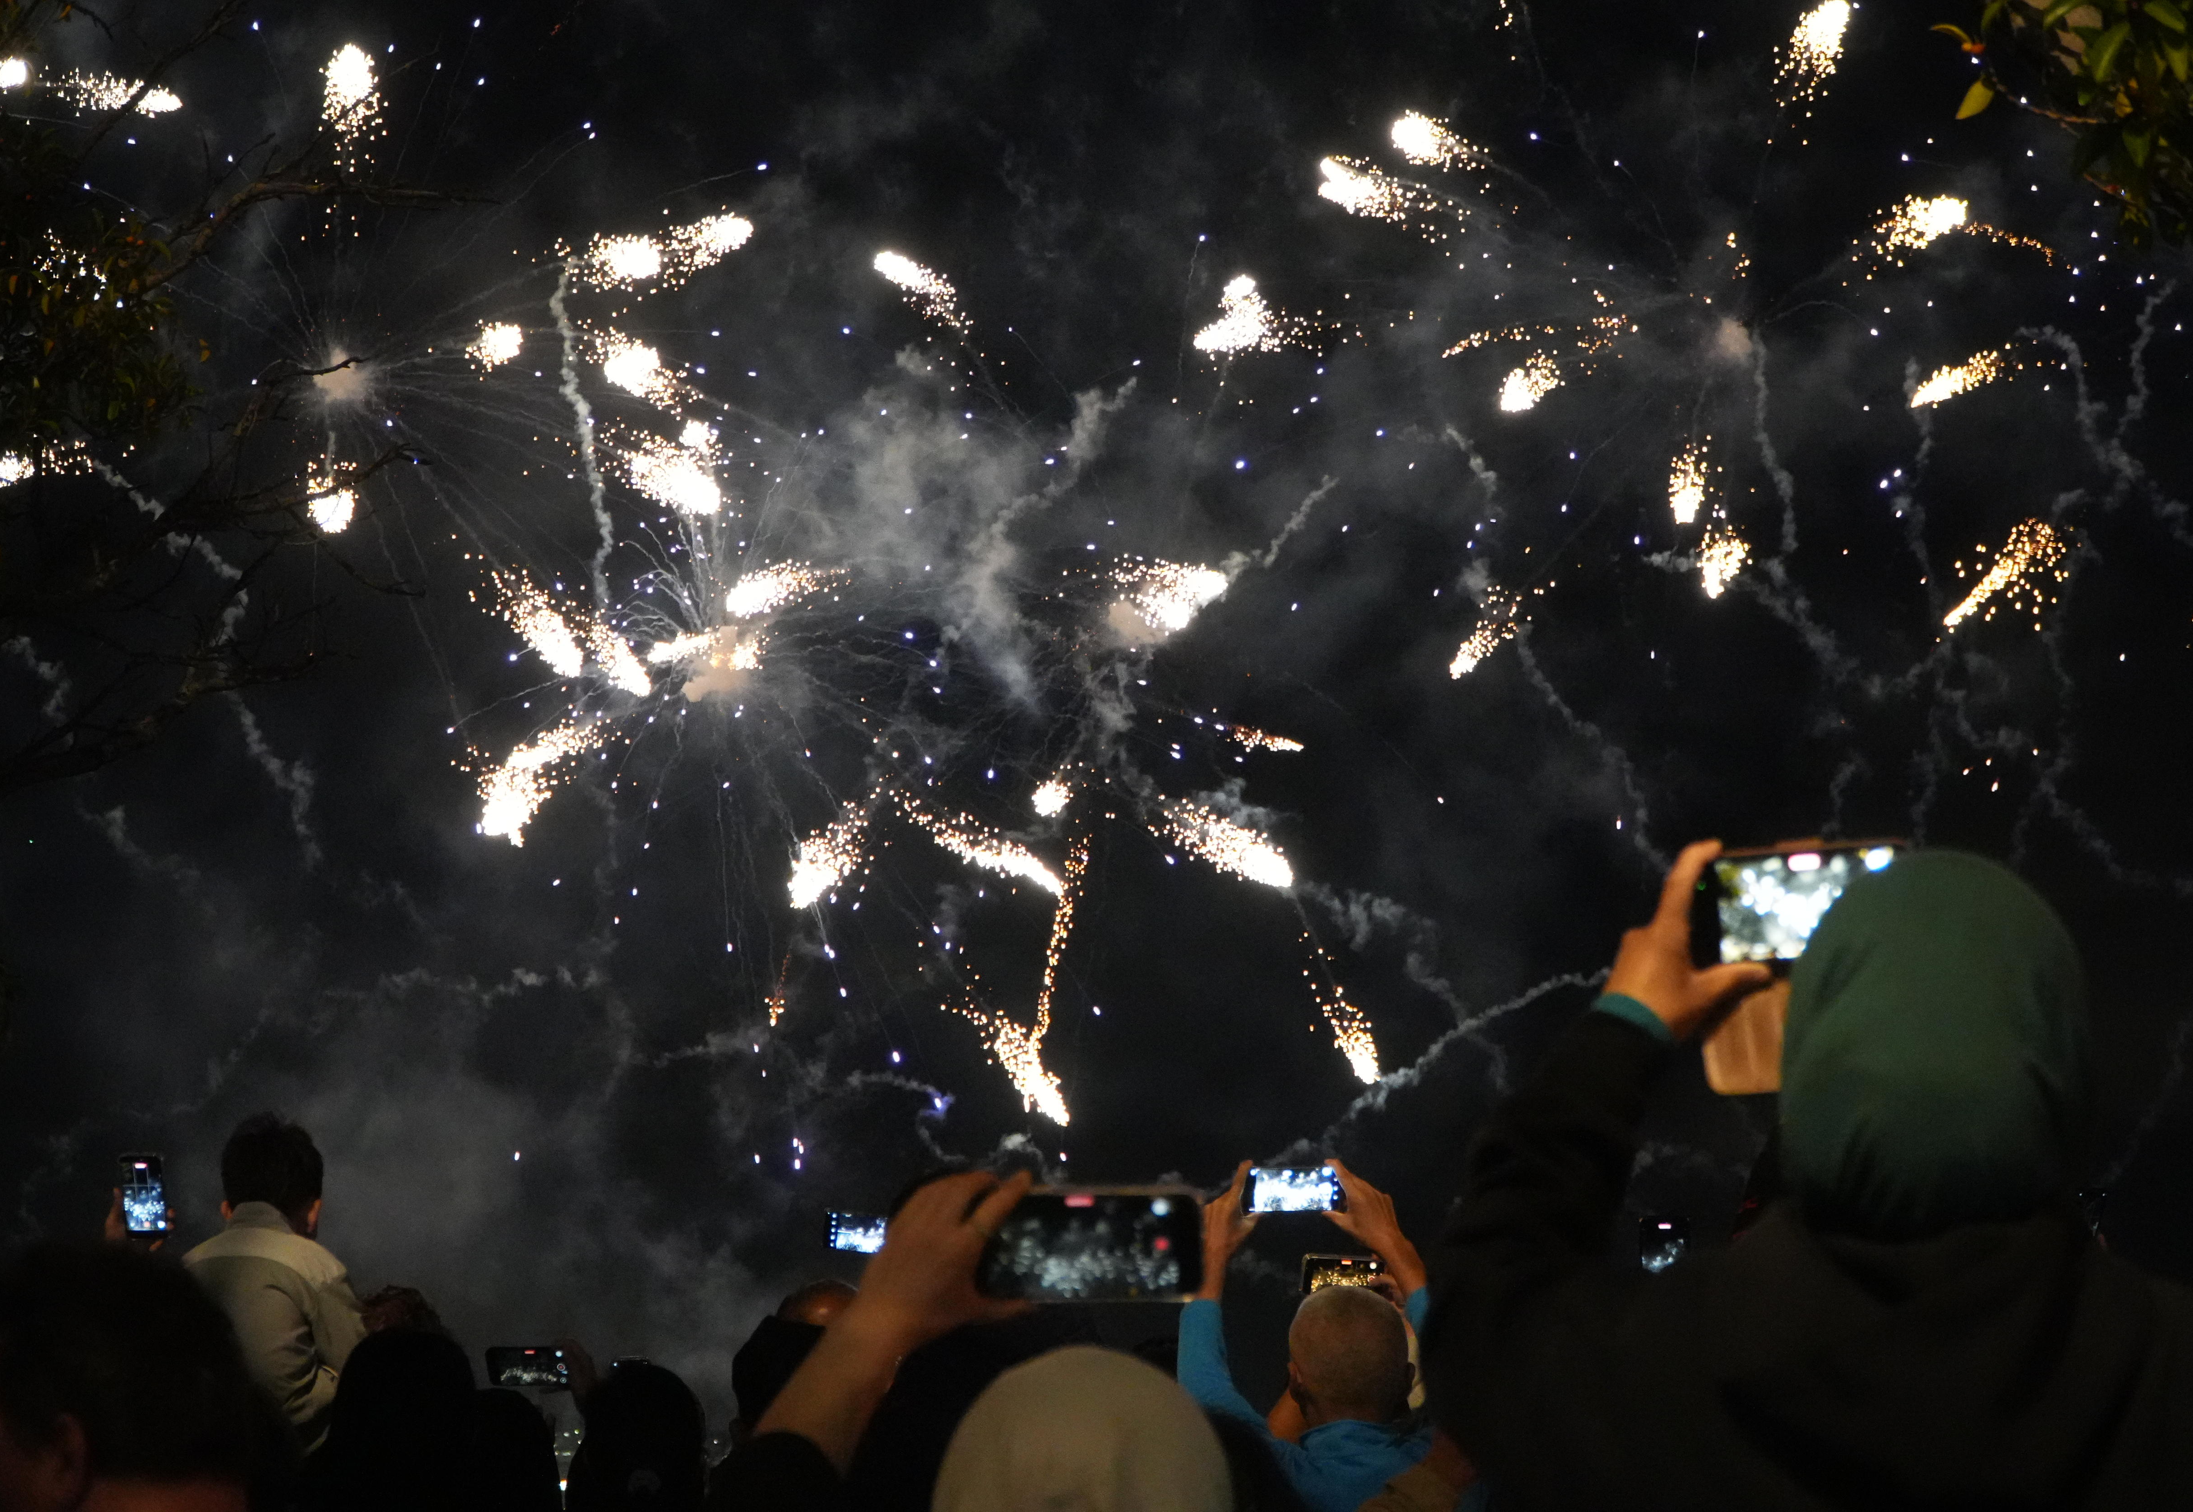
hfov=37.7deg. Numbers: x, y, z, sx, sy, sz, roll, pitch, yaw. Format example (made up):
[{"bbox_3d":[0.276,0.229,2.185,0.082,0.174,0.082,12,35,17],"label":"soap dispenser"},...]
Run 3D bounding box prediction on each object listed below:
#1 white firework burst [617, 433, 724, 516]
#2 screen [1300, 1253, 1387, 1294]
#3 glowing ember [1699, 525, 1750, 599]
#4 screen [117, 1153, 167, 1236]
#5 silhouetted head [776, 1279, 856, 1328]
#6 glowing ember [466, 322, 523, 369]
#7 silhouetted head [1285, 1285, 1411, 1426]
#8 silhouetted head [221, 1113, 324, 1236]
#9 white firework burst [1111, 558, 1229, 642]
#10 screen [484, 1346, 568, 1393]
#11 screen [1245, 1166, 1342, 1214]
[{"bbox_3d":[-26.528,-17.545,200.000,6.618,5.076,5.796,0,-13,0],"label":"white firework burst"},{"bbox_3d":[0.437,0.921,5.700,0.152,0.074,0.009,2,12,0],"label":"screen"},{"bbox_3d":[39.047,-12.028,200.000,3.199,4.635,3.850,0,-13,0],"label":"glowing ember"},{"bbox_3d":[-1.632,0.750,5.500,0.074,0.152,0.009,-5,18,-3],"label":"screen"},{"bbox_3d":[-0.407,0.912,4.875,0.160,0.230,0.200,0,-13,0],"label":"silhouetted head"},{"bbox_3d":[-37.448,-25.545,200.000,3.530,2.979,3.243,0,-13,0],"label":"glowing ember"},{"bbox_3d":[0.347,0.837,4.450,0.175,0.235,0.210,0,7,-13],"label":"silhouetted head"},{"bbox_3d":[-1.371,0.700,5.350,0.168,0.215,0.190,-1,3,12],"label":"silhouetted head"},{"bbox_3d":[4.169,-8.739,180.000,6.651,4.568,5.025,0,-12,0],"label":"white firework burst"},{"bbox_3d":[-0.968,1.047,5.500,0.150,0.072,0.009,0,5,0],"label":"screen"},{"bbox_3d":[0.296,0.649,4.800,0.150,0.072,0.009,0,5,0],"label":"screen"}]

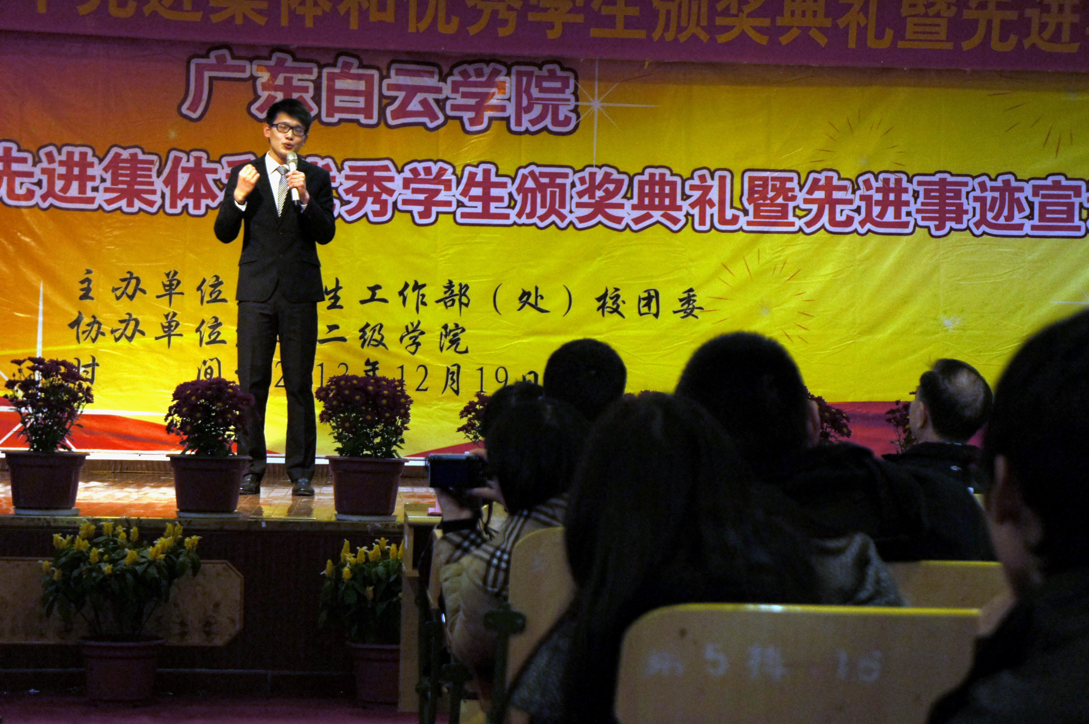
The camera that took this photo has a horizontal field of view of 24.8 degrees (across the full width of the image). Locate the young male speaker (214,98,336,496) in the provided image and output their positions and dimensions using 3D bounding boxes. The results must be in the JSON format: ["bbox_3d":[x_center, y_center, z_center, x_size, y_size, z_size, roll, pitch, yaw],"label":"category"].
[{"bbox_3d":[-1.203,-0.293,10.985,0.540,1.757,0.480,1,-1,-5],"label":"young male speaker"}]

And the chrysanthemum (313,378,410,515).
[{"bbox_3d":[-0.666,0.310,9.130,0.355,0.530,0.345,1,-1,-4],"label":"chrysanthemum"}]

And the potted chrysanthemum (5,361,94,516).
[{"bbox_3d":[-1.791,0.266,8.950,0.325,0.565,0.325,1,-1,-4],"label":"potted chrysanthemum"}]

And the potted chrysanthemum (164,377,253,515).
[{"bbox_3d":[-1.230,0.309,9.080,0.325,0.510,0.325,1,-1,-4],"label":"potted chrysanthemum"}]

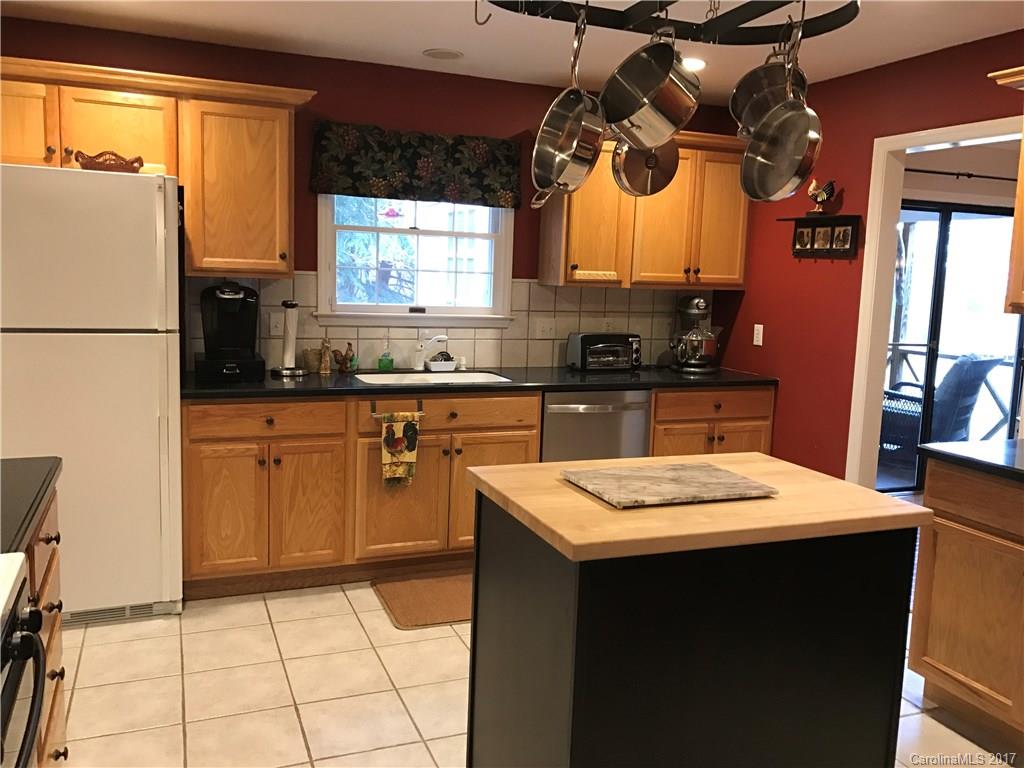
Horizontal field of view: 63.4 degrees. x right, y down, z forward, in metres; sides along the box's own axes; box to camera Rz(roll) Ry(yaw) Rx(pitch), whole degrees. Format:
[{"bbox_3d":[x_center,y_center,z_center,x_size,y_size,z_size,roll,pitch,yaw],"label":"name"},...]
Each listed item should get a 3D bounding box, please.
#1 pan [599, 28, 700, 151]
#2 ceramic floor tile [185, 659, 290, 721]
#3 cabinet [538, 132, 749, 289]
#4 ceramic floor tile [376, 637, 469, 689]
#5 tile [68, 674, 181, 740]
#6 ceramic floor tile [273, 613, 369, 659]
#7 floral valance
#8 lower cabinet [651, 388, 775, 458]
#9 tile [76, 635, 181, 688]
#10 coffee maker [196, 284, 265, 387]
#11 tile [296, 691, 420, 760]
[{"bbox_3d":[0.350,-0.725,2.098,0.127,0.320,0.240,30,11,-35],"label":"pan"},{"bbox_3d":[-0.923,1.033,2.790,0.331,0.010,0.331,-1,8,-22],"label":"ceramic floor tile"},{"bbox_3d":[0.749,-0.935,4.523,1.153,0.816,0.332,-1,8,-22],"label":"cabinet"},{"bbox_3d":[-0.305,1.026,3.059,0.330,0.010,0.330,-1,8,-23],"label":"ceramic floor tile"},{"bbox_3d":[-1.237,1.044,2.671,0.330,0.010,0.330,-1,8,-23],"label":"tile"},{"bbox_3d":[-0.745,0.988,3.237,0.330,0.010,0.330,-1,8,-23],"label":"ceramic floor tile"},{"bbox_3d":[-0.454,-1.077,4.124,1.047,0.337,0.111,-1,8,-22],"label":"floral valance"},{"bbox_3d":[0.938,0.418,4.622,0.755,0.878,0.620,-1,8,-22],"label":"lower cabinet"},{"bbox_3d":[-1.365,0.999,2.978,0.330,0.010,0.330,-1,8,-23],"label":"tile"},{"bbox_3d":[-1.260,-0.239,3.685,0.290,0.427,0.340,-1,8,-22],"label":"coffee maker"},{"bbox_3d":[-0.483,1.070,2.610,0.331,0.010,0.331,-1,8,-22],"label":"tile"}]

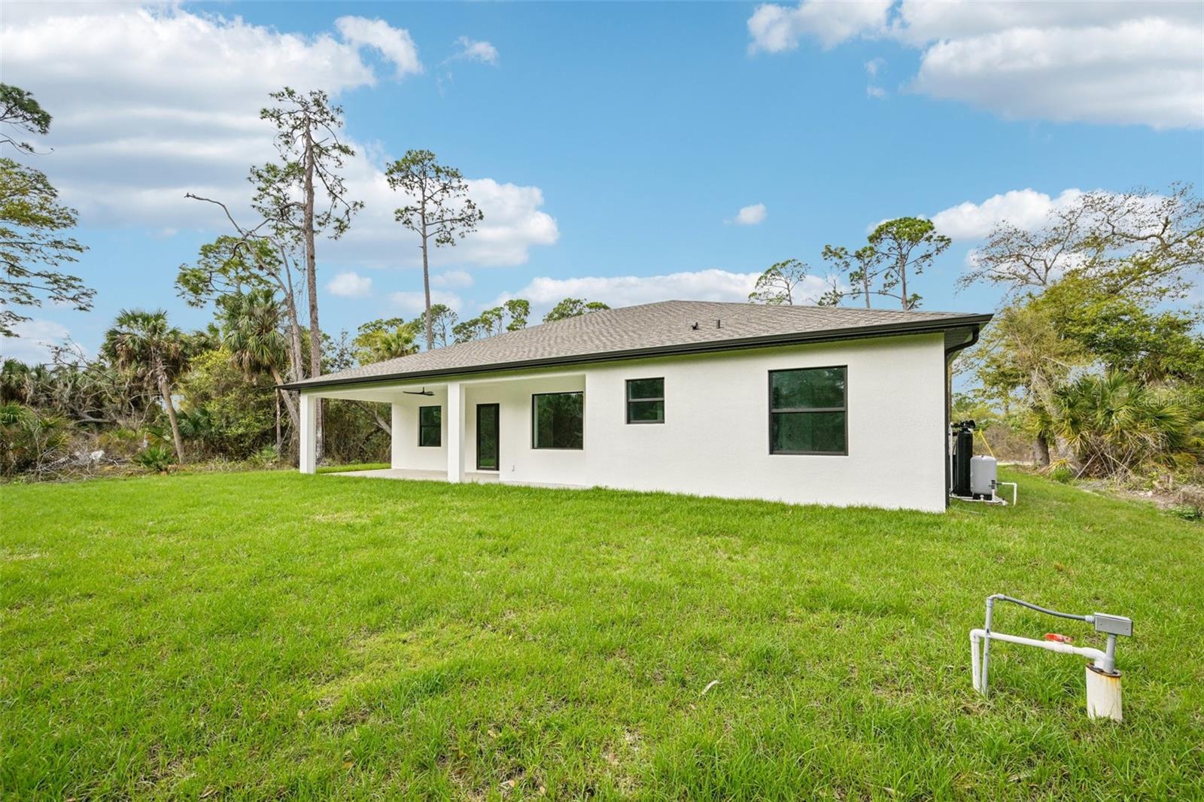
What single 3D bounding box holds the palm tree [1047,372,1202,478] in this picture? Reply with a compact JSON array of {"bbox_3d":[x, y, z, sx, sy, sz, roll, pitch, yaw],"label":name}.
[{"bbox_3d":[17.862,0.819,16.000,3.700,3.650,3.900,3,-5,-42],"label":"palm tree"}]

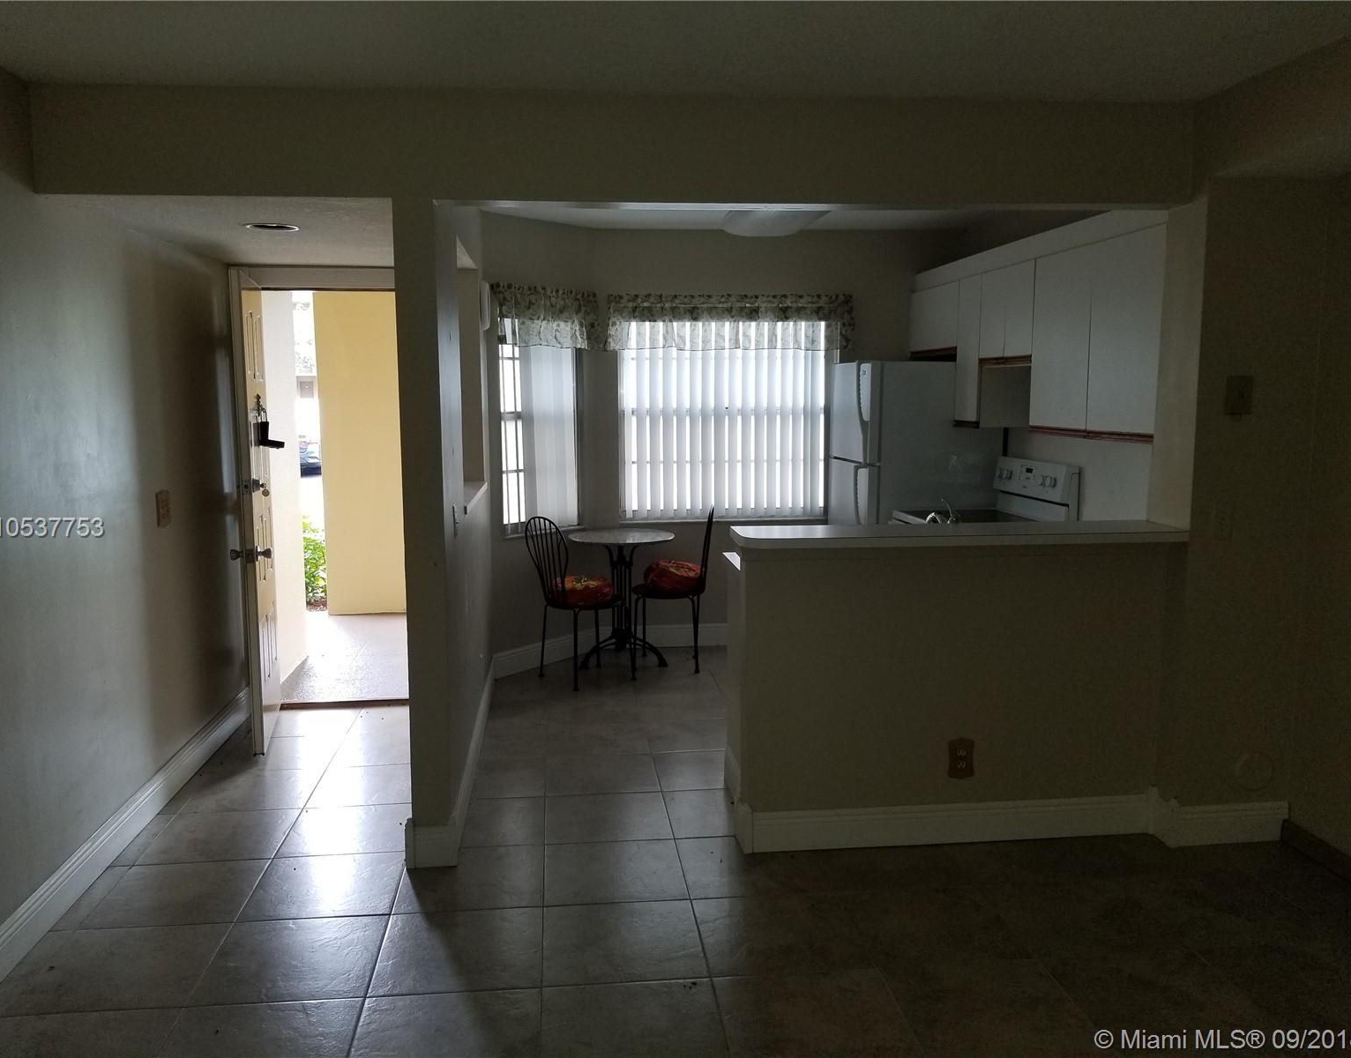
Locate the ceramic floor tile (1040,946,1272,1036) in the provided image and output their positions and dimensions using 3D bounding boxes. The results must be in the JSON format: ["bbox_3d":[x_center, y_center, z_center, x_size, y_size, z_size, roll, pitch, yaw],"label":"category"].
[{"bbox_3d":[1.239,1.225,2.756,0.450,0.012,0.439,-1,8,-6],"label":"ceramic floor tile"}]

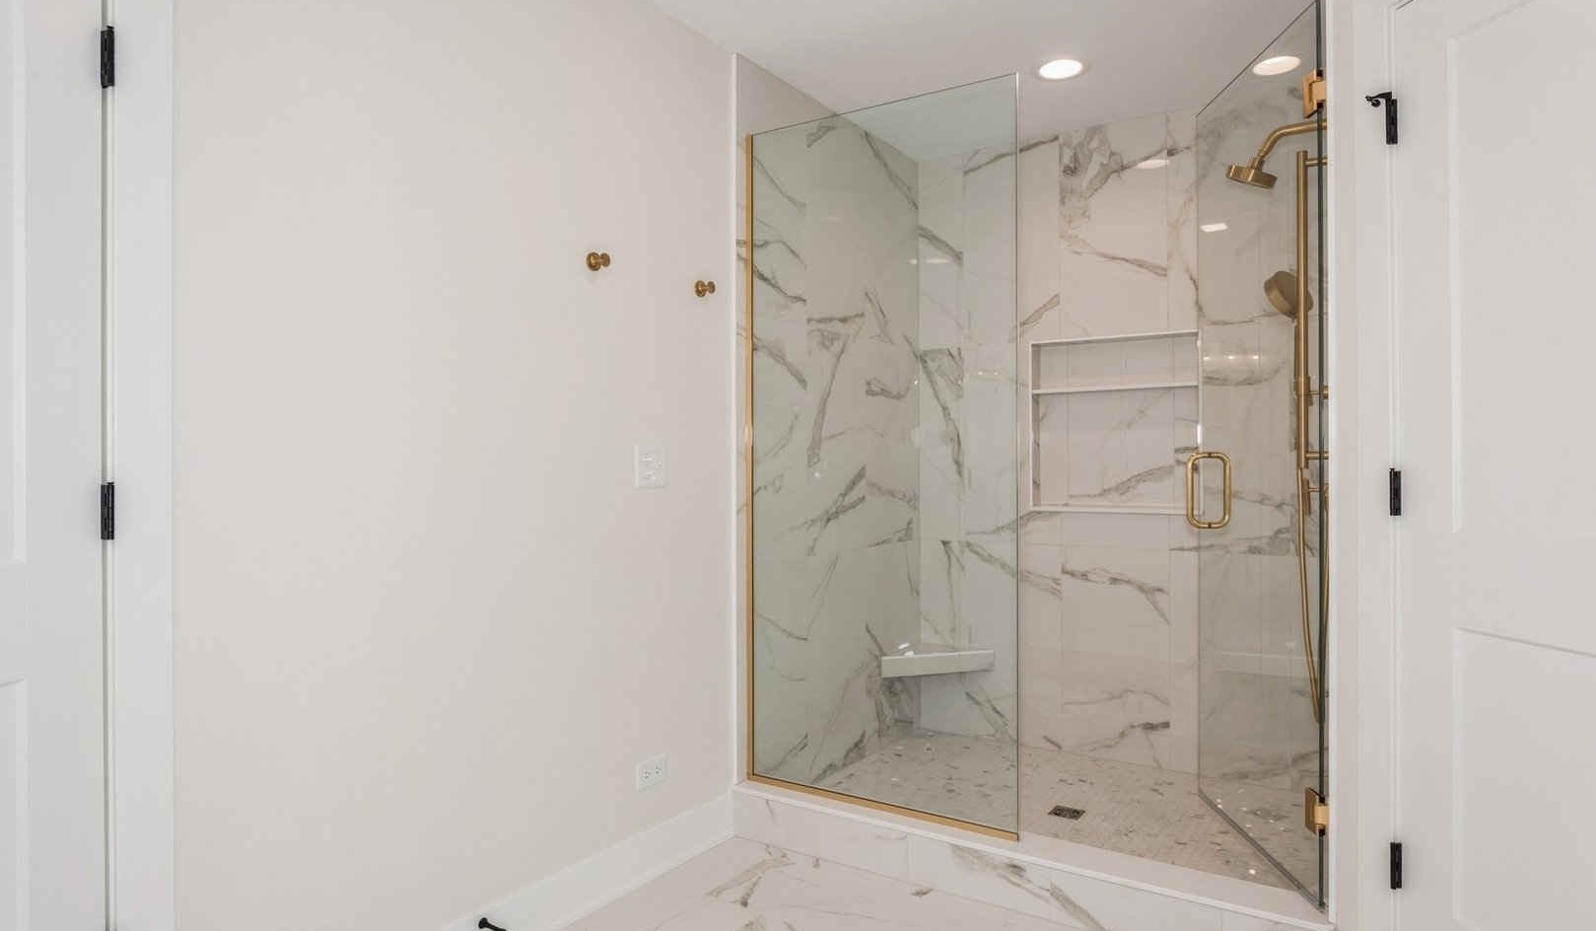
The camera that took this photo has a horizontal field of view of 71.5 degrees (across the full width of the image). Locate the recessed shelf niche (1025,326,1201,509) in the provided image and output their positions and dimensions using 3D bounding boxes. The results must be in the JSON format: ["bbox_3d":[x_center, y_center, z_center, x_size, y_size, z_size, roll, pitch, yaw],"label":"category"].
[{"bbox_3d":[1.162,-0.146,4.050,0.630,0.632,0.095,0,0,36],"label":"recessed shelf niche"}]

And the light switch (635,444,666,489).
[{"bbox_3d":[-0.395,0.004,2.990,0.009,0.117,0.122,0,0,30],"label":"light switch"}]

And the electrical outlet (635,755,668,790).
[{"bbox_3d":[-0.392,0.821,2.963,0.008,0.071,0.117,0,0,30],"label":"electrical outlet"}]

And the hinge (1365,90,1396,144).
[{"bbox_3d":[1.138,-0.678,2.165,0.038,0.102,0.045,0,0,-10],"label":"hinge"}]

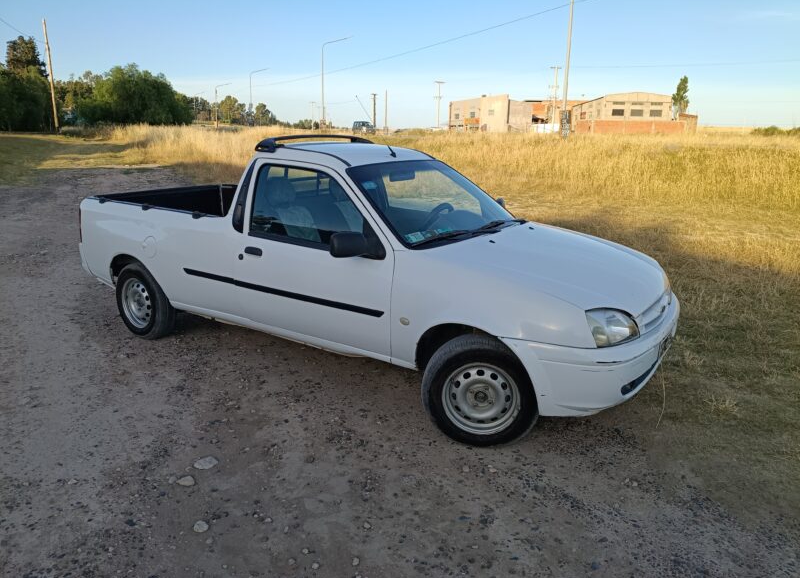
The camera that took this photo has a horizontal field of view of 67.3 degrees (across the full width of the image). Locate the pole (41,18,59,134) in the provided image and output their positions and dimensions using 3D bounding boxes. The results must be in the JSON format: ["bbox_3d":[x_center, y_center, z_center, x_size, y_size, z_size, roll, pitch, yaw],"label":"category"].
[{"bbox_3d":[-28.737,-17.415,49.873,0.270,9.305,0.270,0,15,0],"label":"pole"}]

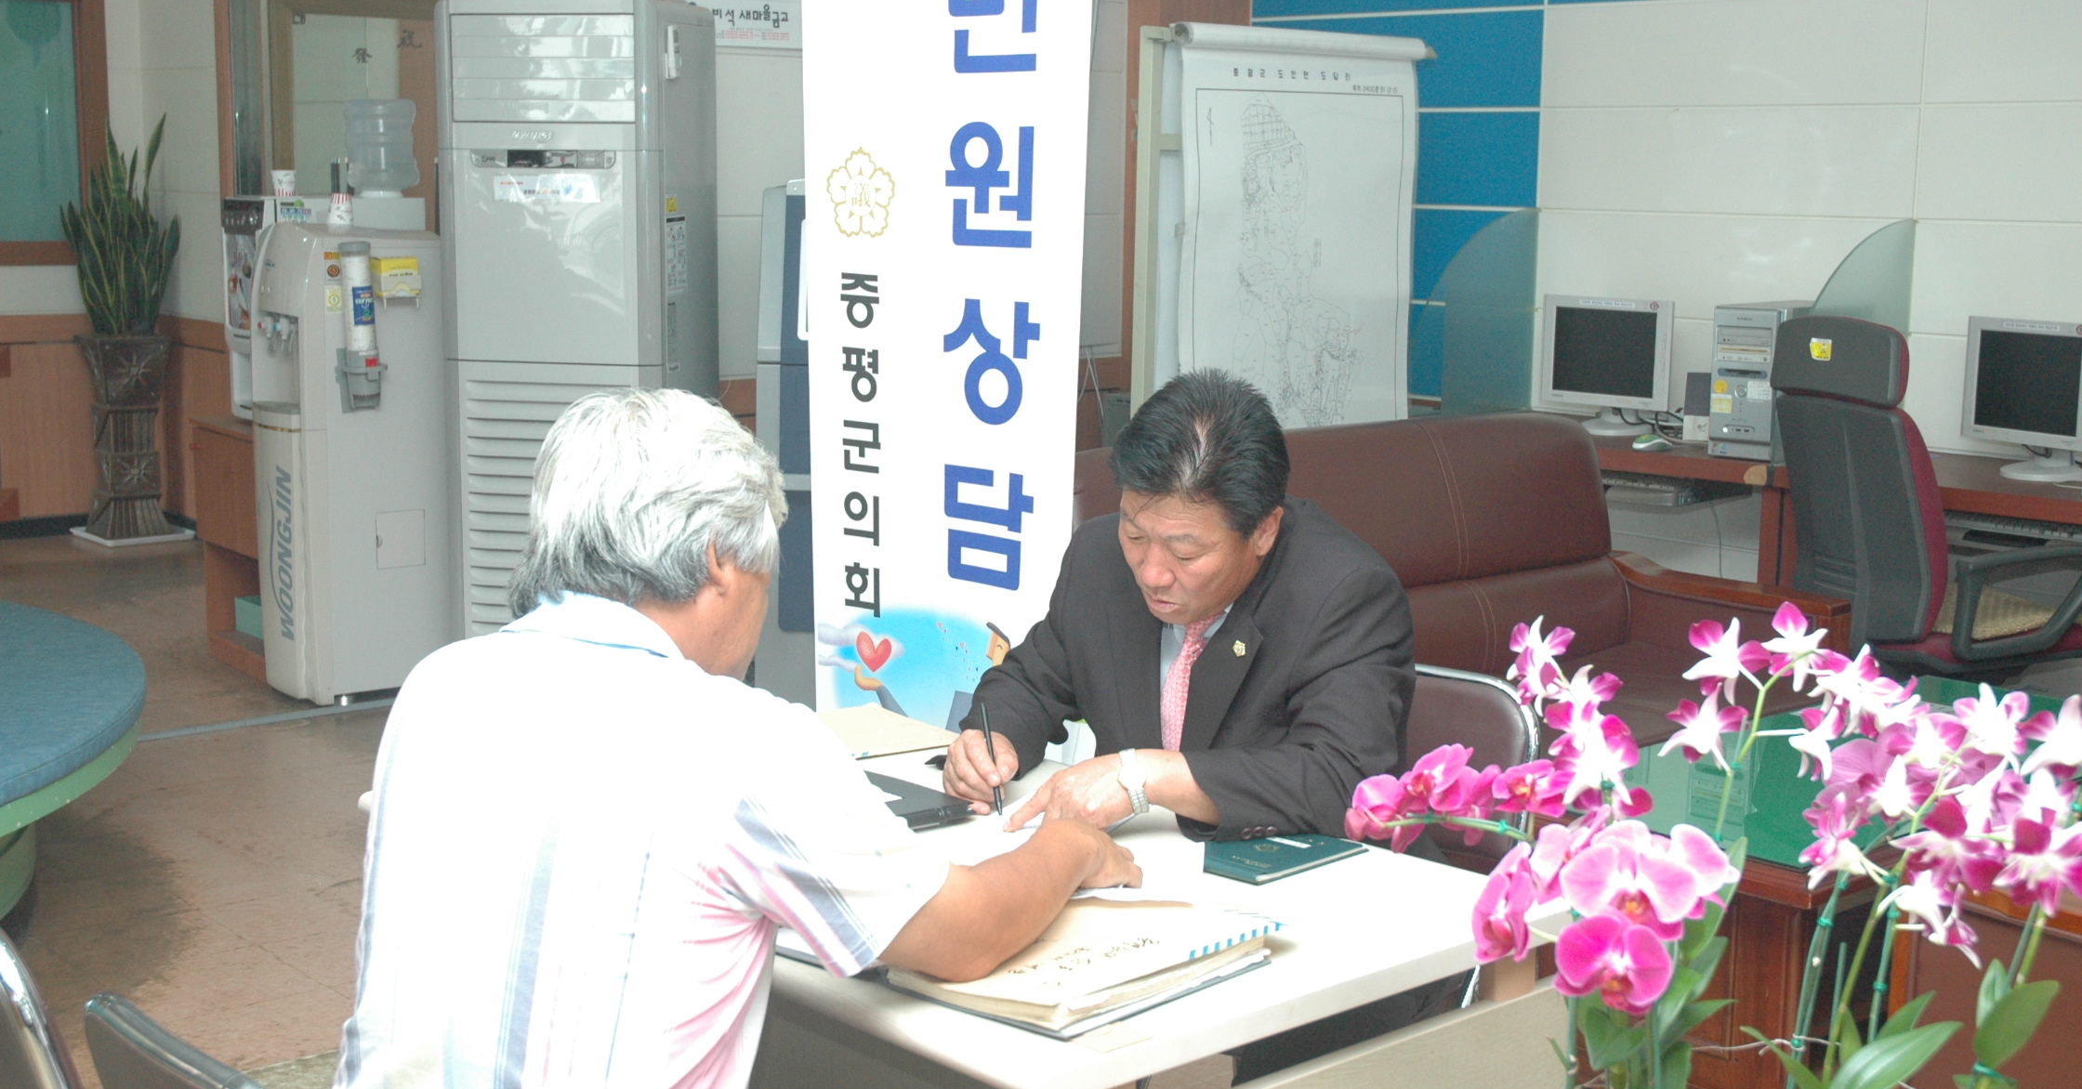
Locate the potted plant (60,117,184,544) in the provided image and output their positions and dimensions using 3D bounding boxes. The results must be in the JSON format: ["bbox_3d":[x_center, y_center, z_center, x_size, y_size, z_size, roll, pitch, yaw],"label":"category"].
[{"bbox_3d":[-3.427,-0.805,9.262,0.420,1.540,0.420,-7,12,-41],"label":"potted plant"}]

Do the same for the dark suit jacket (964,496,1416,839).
[{"bbox_3d":[0.215,0.222,2.991,0.550,0.580,0.550,6,10,31],"label":"dark suit jacket"}]

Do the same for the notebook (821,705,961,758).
[{"bbox_3d":[-0.265,0.237,3.031,0.290,0.025,0.230,-5,11,-35],"label":"notebook"}]

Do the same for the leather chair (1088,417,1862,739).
[{"bbox_3d":[0.698,0.284,4.675,1.820,0.900,0.820,-7,12,-41],"label":"leather chair"}]

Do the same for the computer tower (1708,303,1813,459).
[{"bbox_3d":[1.904,-0.422,6.363,0.176,0.375,0.421,9,12,43],"label":"computer tower"}]

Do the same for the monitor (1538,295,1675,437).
[{"bbox_3d":[1.580,-0.490,6.809,0.390,0.366,0.190,8,12,41],"label":"monitor"}]

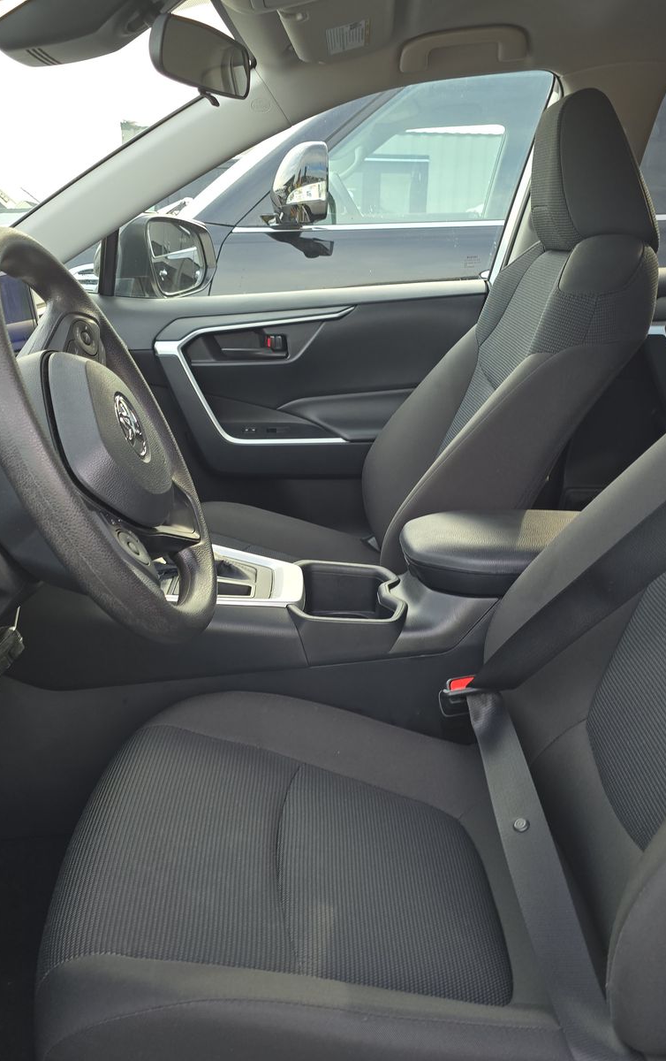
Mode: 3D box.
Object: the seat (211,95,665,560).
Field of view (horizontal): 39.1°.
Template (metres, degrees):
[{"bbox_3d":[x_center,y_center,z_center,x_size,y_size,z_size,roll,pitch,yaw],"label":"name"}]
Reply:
[{"bbox_3d":[0.061,-0.173,1.536,0.870,1.000,0.530,0,13,1],"label":"seat"}]

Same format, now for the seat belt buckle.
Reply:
[{"bbox_3d":[0.145,0.206,1.079,0.045,0.075,0.030,0,25,1],"label":"seat belt buckle"}]

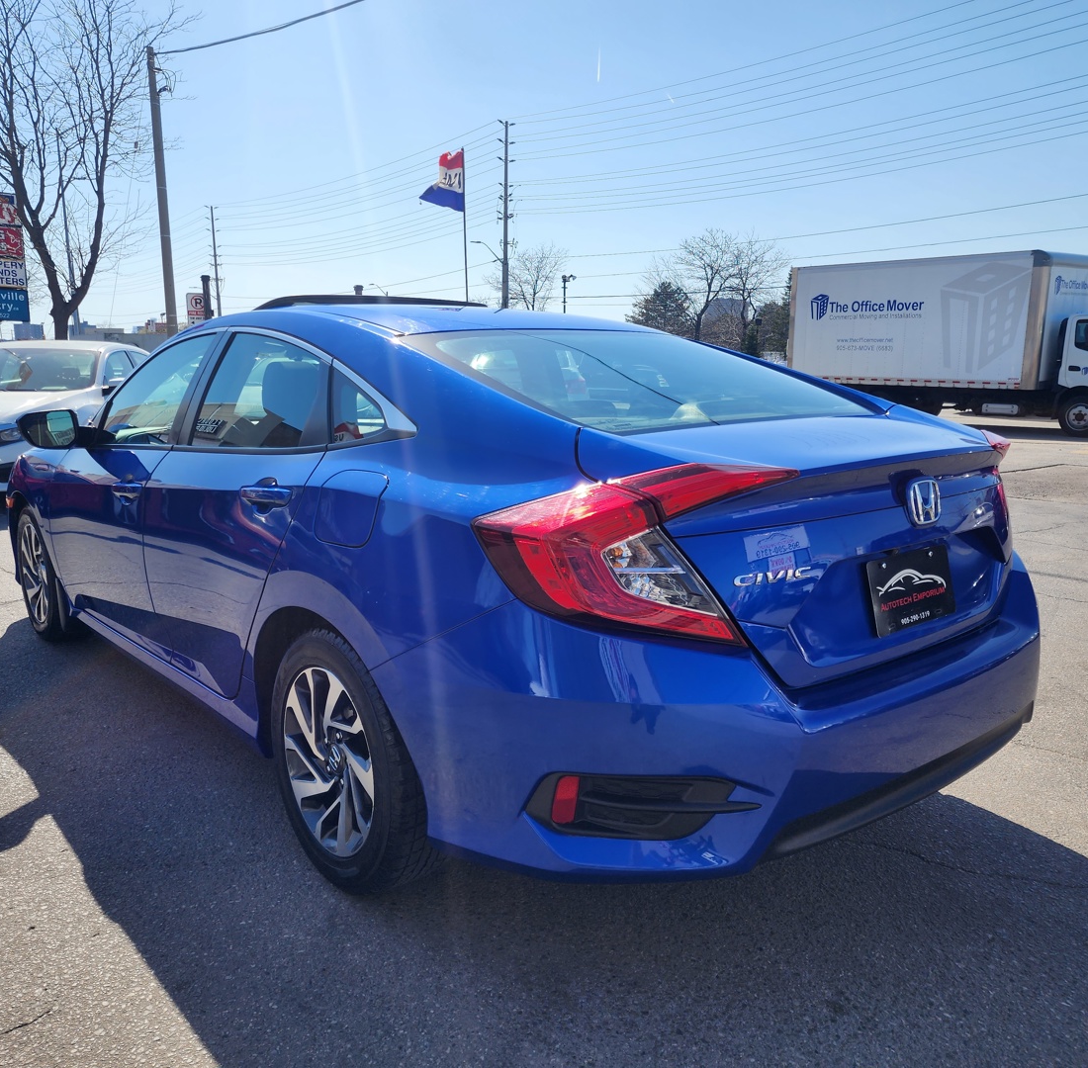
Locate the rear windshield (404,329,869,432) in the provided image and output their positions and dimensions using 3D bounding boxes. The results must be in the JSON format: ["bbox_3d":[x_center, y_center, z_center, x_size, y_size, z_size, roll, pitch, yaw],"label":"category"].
[{"bbox_3d":[0.241,-0.426,2.457,1.120,0.120,0.750,-9,32,-39],"label":"rear windshield"}]

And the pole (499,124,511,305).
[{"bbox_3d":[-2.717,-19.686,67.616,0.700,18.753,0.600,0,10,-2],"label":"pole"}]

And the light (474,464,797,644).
[{"bbox_3d":[0.170,0.025,1.691,0.430,0.285,0.450,-8,13,-40],"label":"light"}]

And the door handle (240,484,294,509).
[{"bbox_3d":[-0.648,-0.087,2.224,0.055,0.050,0.230,-8,13,-40],"label":"door handle"}]

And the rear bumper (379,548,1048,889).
[{"bbox_3d":[0.579,0.302,2.184,1.750,0.540,0.680,-9,13,-39],"label":"rear bumper"}]

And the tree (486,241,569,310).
[{"bbox_3d":[-0.999,-16.451,70.939,6.200,10.560,6.000,0,10,0],"label":"tree"}]

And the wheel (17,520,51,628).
[{"bbox_3d":[-2.224,0.170,4.279,0.180,0.440,0.440,-9,13,-39],"label":"wheel"}]

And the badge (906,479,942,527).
[{"bbox_3d":[0.760,-0.064,1.896,0.105,0.088,0.022,-9,2,-39],"label":"badge"}]

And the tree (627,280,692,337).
[{"bbox_3d":[6.735,-11.440,55.472,4.200,6.596,4.100,1,10,7],"label":"tree"}]

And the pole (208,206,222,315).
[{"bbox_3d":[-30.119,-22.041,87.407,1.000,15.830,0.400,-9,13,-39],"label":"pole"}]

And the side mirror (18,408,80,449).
[{"bbox_3d":[-1.816,-0.387,3.449,0.205,0.145,0.150,-9,13,-39],"label":"side mirror"}]

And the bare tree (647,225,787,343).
[{"bbox_3d":[9.977,-12.758,54.764,8.200,9.458,7.000,2,10,10],"label":"bare tree"}]

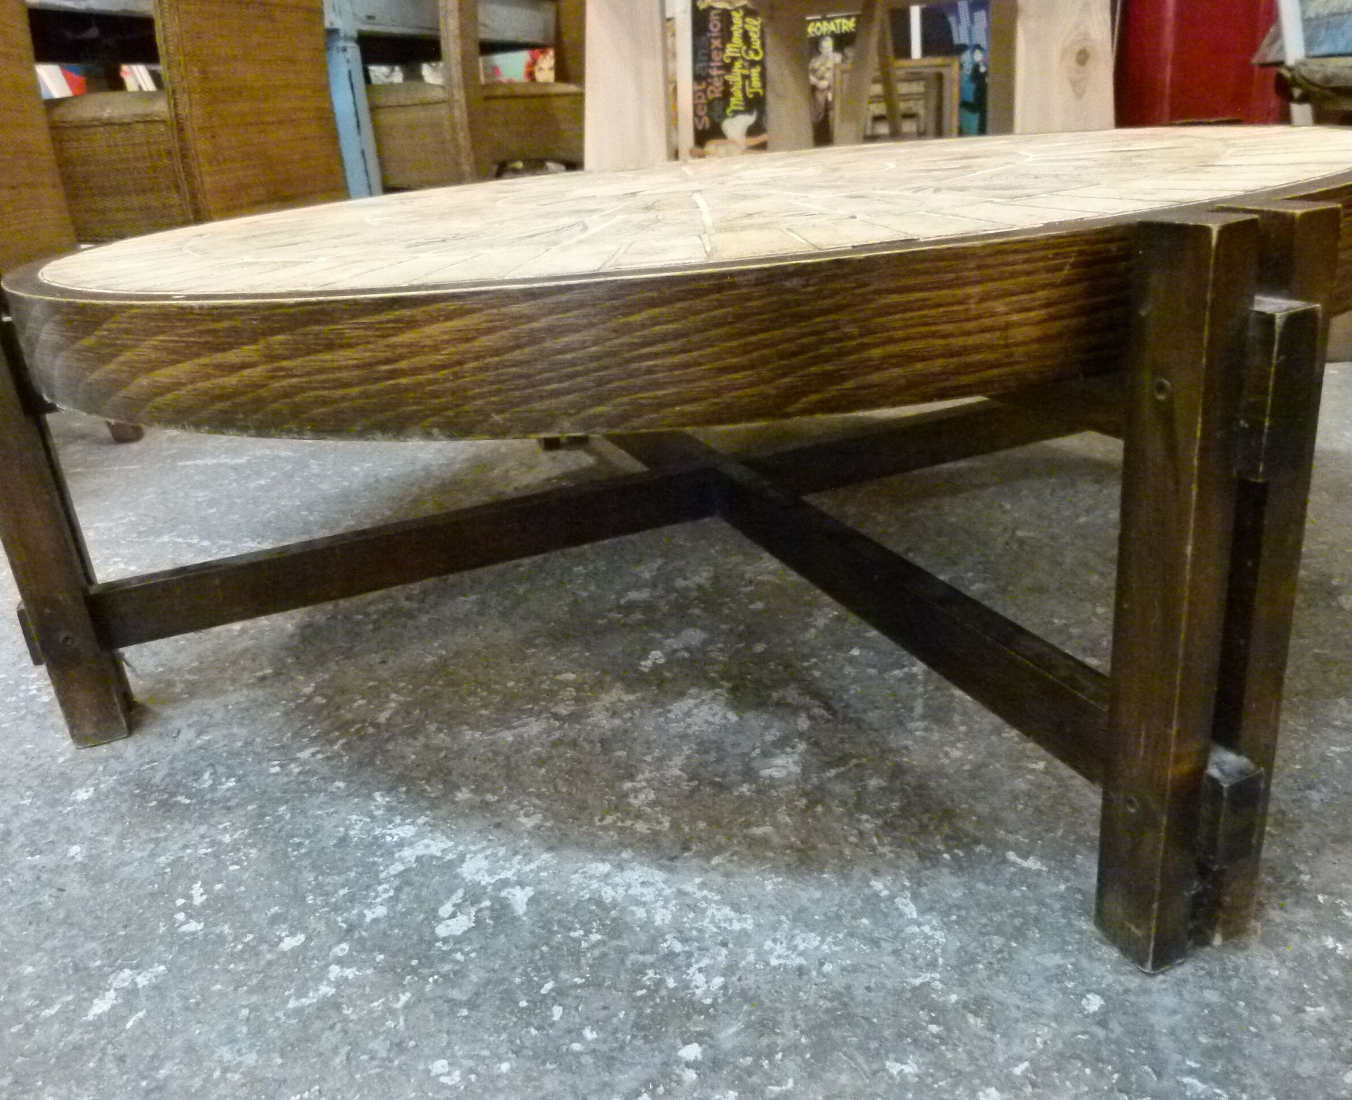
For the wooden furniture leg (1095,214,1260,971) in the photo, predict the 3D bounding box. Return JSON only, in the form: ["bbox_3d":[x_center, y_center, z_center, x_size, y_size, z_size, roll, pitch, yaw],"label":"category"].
[{"bbox_3d":[0.229,0.037,0.497,0.022,0.370,0.041,-13,22,-18],"label":"wooden furniture leg"}]

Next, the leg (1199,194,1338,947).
[{"bbox_3d":[0.269,0.028,0.510,0.022,0.370,0.041,-13,22,-18],"label":"leg"}]

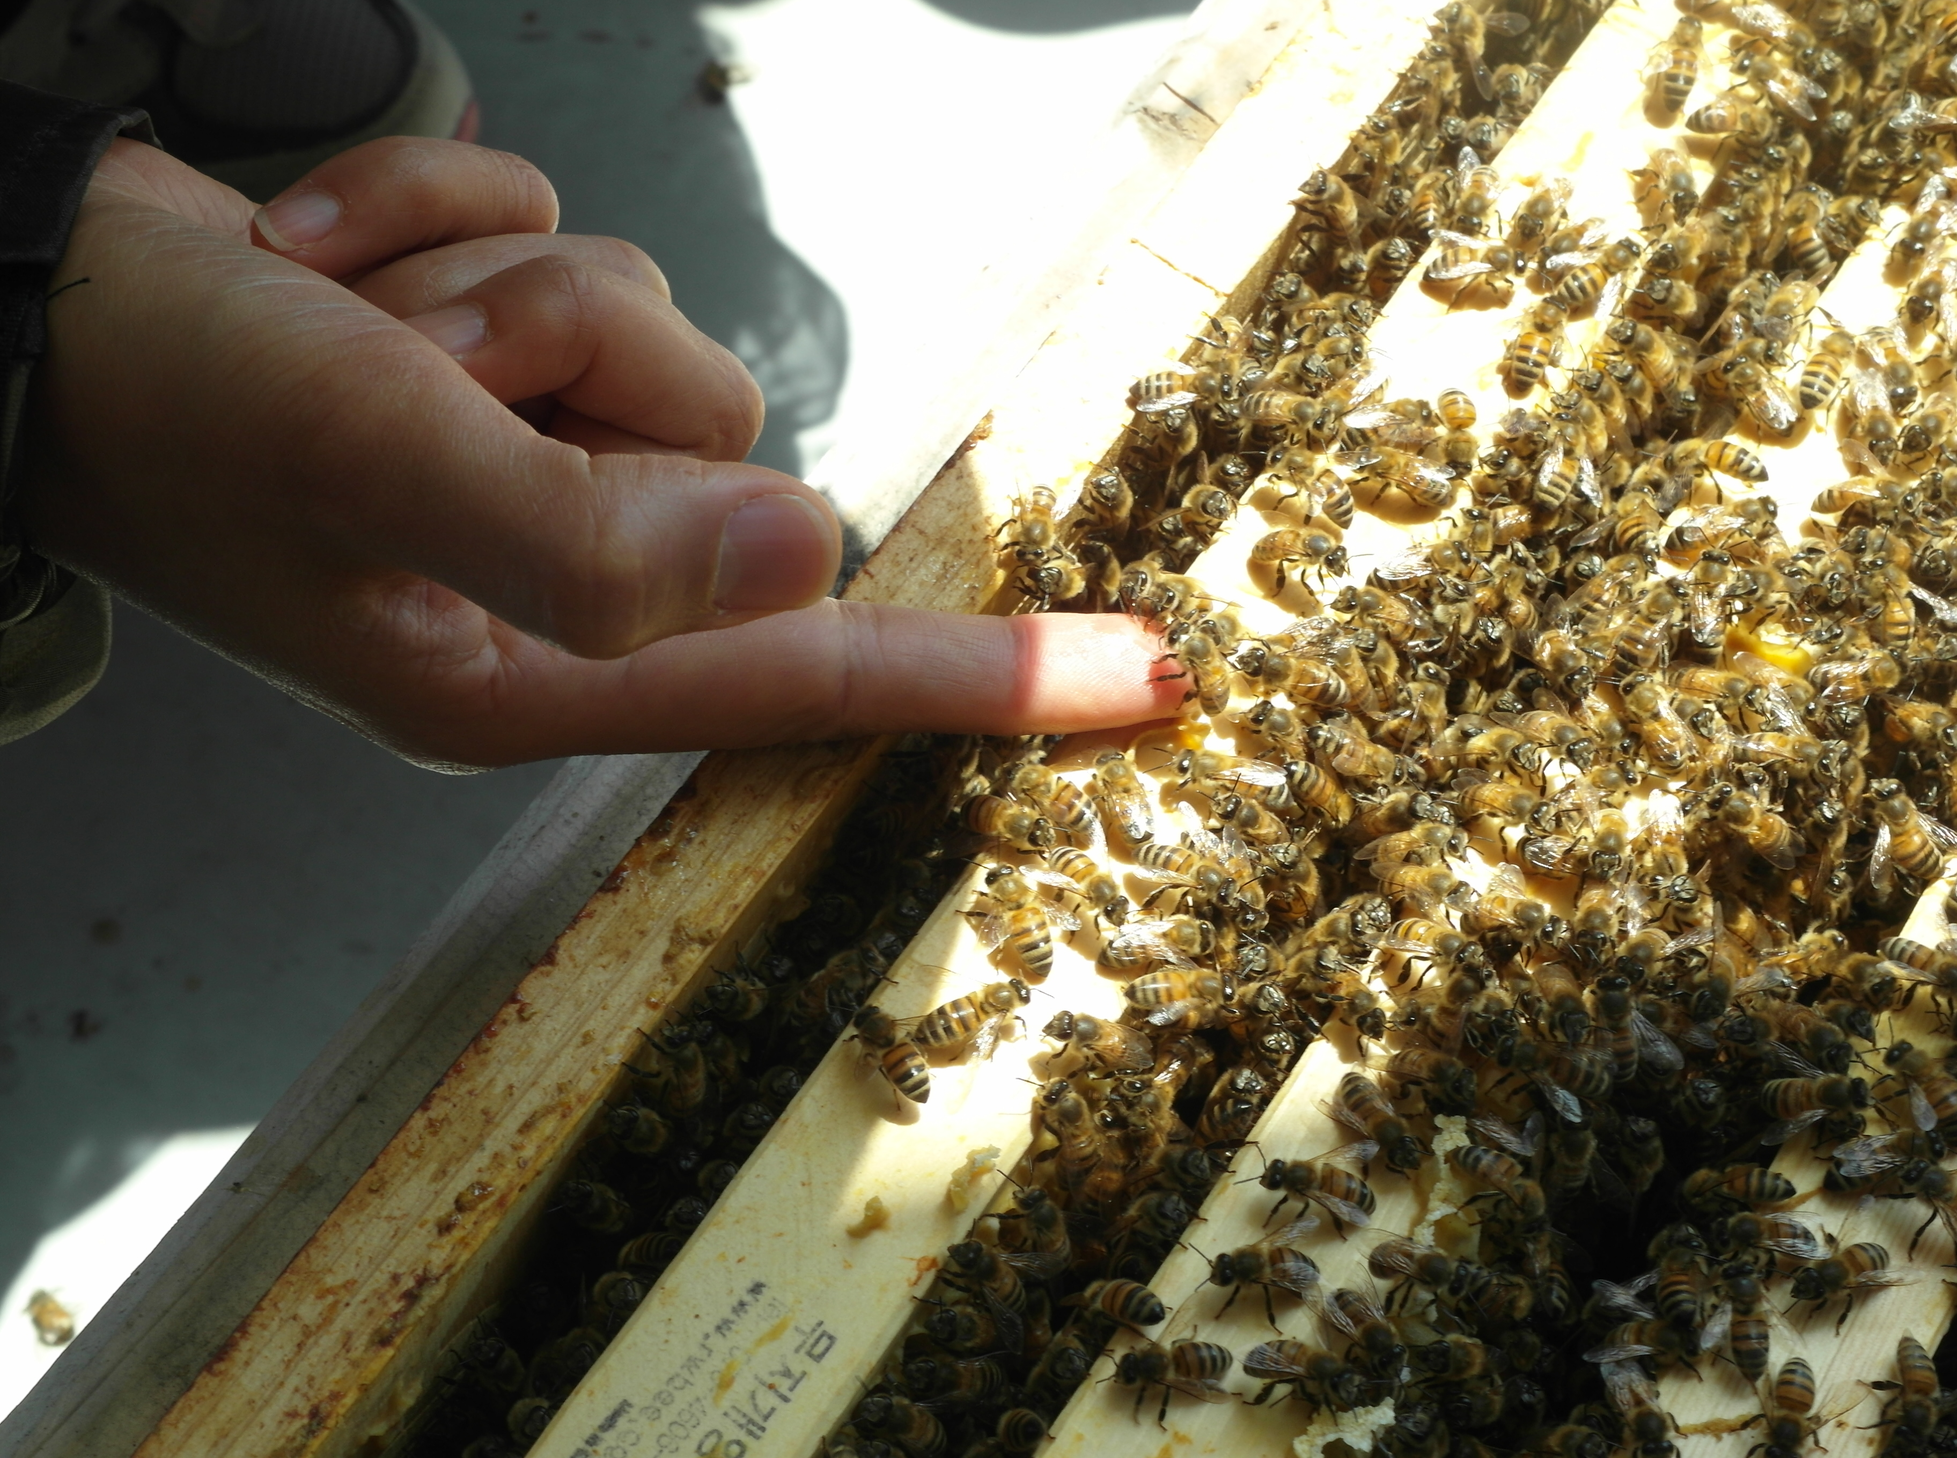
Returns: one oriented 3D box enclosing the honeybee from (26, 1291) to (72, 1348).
[{"bbox_3d":[-0.180,0.114,0.790,0.007,0.005,0.013,-24,64,-9],"label":"honeybee"}]

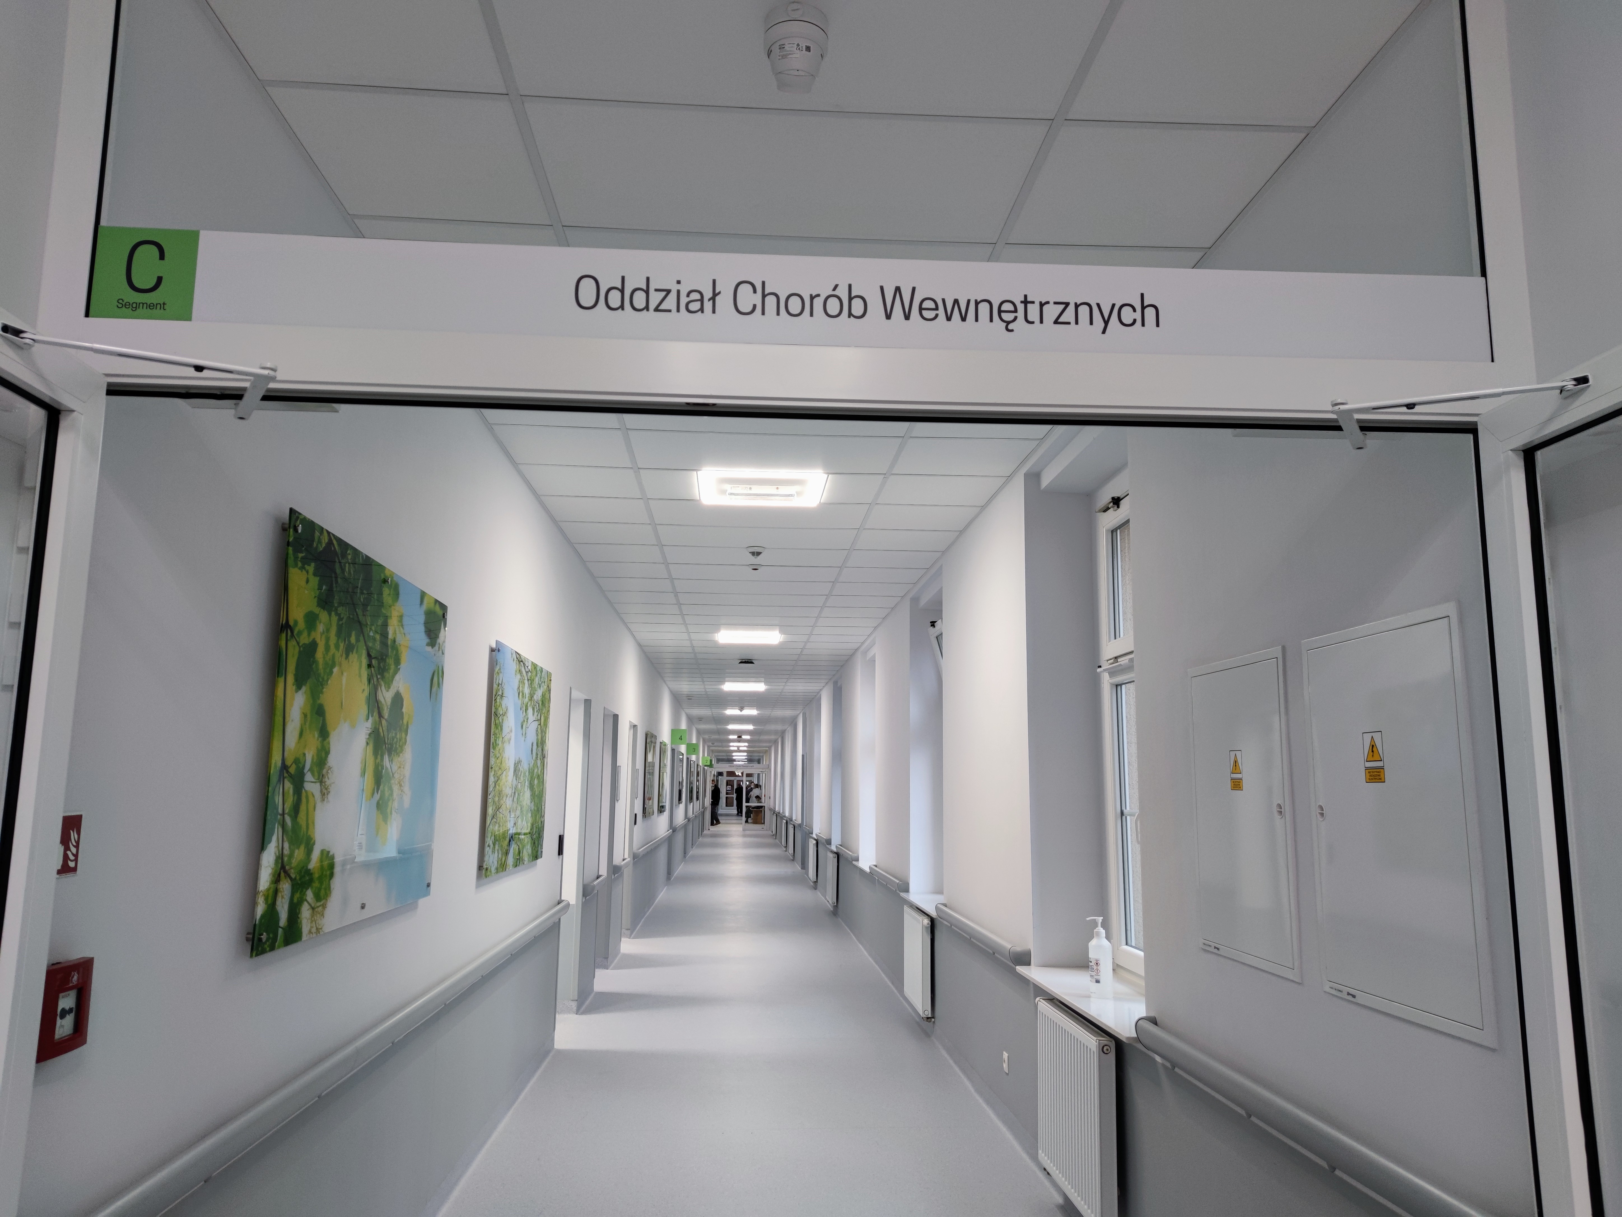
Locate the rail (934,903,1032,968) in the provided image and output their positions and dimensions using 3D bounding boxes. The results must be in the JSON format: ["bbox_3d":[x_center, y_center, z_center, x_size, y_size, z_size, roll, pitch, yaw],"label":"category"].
[{"bbox_3d":[0.860,1.675,5.877,0.092,0.086,1.950,1,-9,-4],"label":"rail"}]

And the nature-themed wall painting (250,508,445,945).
[{"bbox_3d":[-1.241,0.371,3.181,0.025,0.992,1.404,1,-9,-4],"label":"nature-themed wall painting"}]

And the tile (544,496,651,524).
[{"bbox_3d":[-1.173,-0.549,6.244,0.534,0.020,0.583,1,-9,-4],"label":"tile"}]

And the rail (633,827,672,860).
[{"bbox_3d":[-1.994,3.010,14.498,0.078,0.112,5.791,1,-9,-4],"label":"rail"}]

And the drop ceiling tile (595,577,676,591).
[{"bbox_3d":[-1.324,-0.182,8.574,0.534,0.020,0.583,1,-9,-4],"label":"drop ceiling tile"}]

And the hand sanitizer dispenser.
[{"bbox_3d":[1.122,1.352,4.376,0.099,0.293,0.089,2,-9,-12],"label":"hand sanitizer dispenser"}]

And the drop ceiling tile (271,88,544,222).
[{"bbox_3d":[-0.946,-1.099,2.748,0.534,0.020,0.583,1,-9,-4],"label":"drop ceiling tile"}]

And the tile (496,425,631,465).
[{"bbox_3d":[-1.089,-0.729,5.033,0.529,0.025,0.579,1,-9,-4],"label":"tile"}]

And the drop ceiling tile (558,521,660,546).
[{"bbox_3d":[-1.202,-0.456,6.763,0.529,0.025,0.579,1,-9,-4],"label":"drop ceiling tile"}]

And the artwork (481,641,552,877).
[{"bbox_3d":[-1.412,0.739,5.444,0.031,0.996,1.459,1,-9,-4],"label":"artwork"}]

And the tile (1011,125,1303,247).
[{"bbox_3d":[0.846,-1.065,2.859,0.584,0.020,0.583,1,-9,-4],"label":"tile"}]

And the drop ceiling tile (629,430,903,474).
[{"bbox_3d":[-0.208,-0.713,5.088,1.177,0.025,0.579,1,-9,-4],"label":"drop ceiling tile"}]

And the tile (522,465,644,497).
[{"bbox_3d":[-1.127,-0.638,5.609,0.529,0.025,0.579,1,-9,-4],"label":"tile"}]

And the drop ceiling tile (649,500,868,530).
[{"bbox_3d":[-0.283,-0.531,6.241,1.177,0.025,0.579,1,-9,-4],"label":"drop ceiling tile"}]

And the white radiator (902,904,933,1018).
[{"bbox_3d":[0.720,2.352,7.578,0.068,0.615,0.776,1,-9,-4],"label":"white radiator"}]

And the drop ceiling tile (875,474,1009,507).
[{"bbox_3d":[0.656,-0.605,5.720,0.579,0.025,0.579,1,-9,-4],"label":"drop ceiling tile"}]

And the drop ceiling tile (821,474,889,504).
[{"bbox_3d":[0.213,-0.615,5.744,0.265,0.020,0.583,1,-9,-4],"label":"drop ceiling tile"}]

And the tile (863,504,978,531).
[{"bbox_3d":[0.620,-0.515,6.354,0.584,0.020,0.583,1,-9,-4],"label":"tile"}]

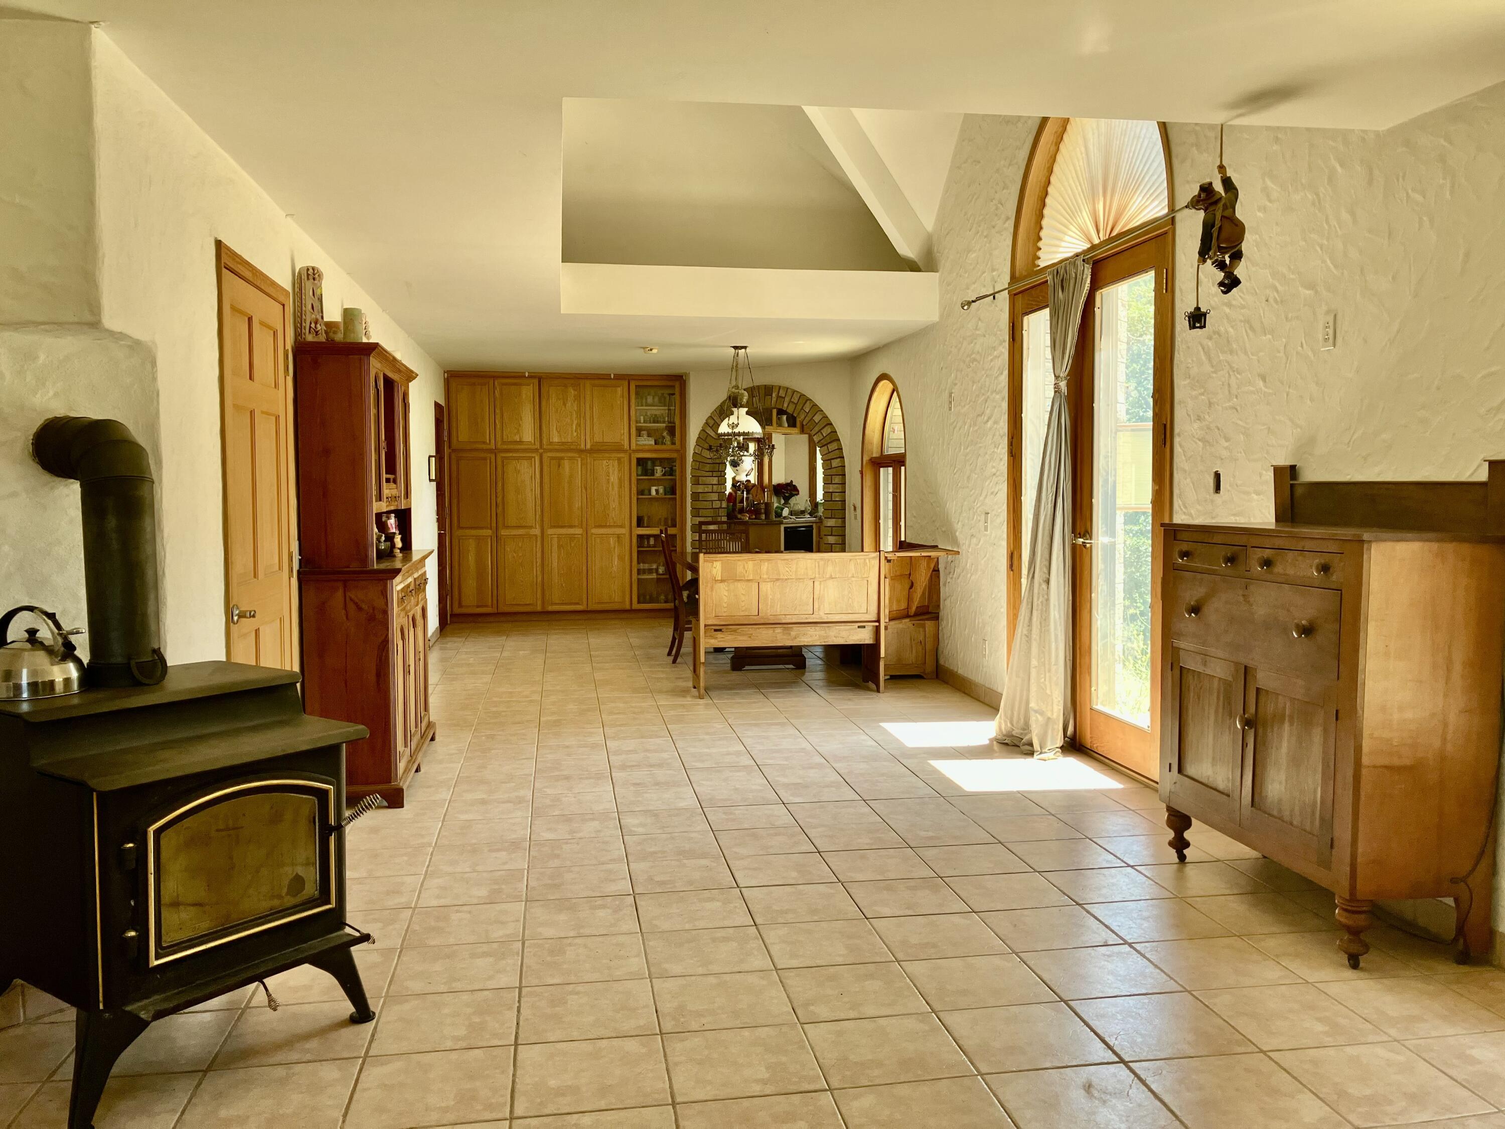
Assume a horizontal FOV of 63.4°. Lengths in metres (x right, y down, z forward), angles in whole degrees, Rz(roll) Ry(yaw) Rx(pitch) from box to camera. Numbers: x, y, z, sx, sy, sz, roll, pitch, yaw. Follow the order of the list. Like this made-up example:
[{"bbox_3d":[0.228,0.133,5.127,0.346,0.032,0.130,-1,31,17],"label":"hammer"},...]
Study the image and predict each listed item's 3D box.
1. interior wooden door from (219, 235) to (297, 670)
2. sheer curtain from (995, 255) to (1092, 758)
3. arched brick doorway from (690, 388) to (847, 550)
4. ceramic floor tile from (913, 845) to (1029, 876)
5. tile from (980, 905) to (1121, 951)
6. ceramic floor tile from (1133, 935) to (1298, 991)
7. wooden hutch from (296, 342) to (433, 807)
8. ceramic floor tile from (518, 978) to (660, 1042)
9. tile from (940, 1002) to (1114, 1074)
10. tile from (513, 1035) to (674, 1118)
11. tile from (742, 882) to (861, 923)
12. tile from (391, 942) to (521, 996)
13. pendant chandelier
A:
[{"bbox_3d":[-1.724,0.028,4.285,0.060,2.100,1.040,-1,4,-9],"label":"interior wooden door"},{"bbox_3d":[1.453,-0.273,5.999,0.260,2.370,0.560,-1,4,-9],"label":"sheer curtain"},{"bbox_3d":[0.182,-0.527,11.070,1.665,2.164,0.250,2,4,33],"label":"arched brick doorway"},{"bbox_3d":[0.754,1.013,4.170,0.320,0.010,0.320,-1,4,-9],"label":"ceramic floor tile"},{"bbox_3d":[0.857,1.055,3.525,0.320,0.010,0.320,-1,4,-9],"label":"tile"},{"bbox_3d":[1.238,1.070,3.254,0.320,0.010,0.320,-1,4,-9],"label":"ceramic floor tile"},{"bbox_3d":[-1.695,0.015,5.465,0.400,1.848,1.392,-1,4,-9],"label":"wooden hutch"},{"bbox_3d":[-0.426,1.157,3.150,0.343,0.010,0.335,-1,4,-9],"label":"ceramic floor tile"},{"bbox_3d":[0.668,1.164,2.983,0.343,0.010,0.335,-1,4,-9],"label":"tile"},{"bbox_3d":[-0.371,1.180,2.813,0.343,0.010,0.335,-1,4,-9],"label":"tile"},{"bbox_3d":[0.148,1.046,3.743,0.320,0.010,0.320,-1,4,-9],"label":"tile"},{"bbox_3d":[-0.797,1.099,3.302,0.332,0.014,0.324,-1,4,-9],"label":"tile"},{"bbox_3d":[-0.051,-1.185,9.202,0.433,0.916,0.433,-1,4,-9],"label":"pendant chandelier"}]

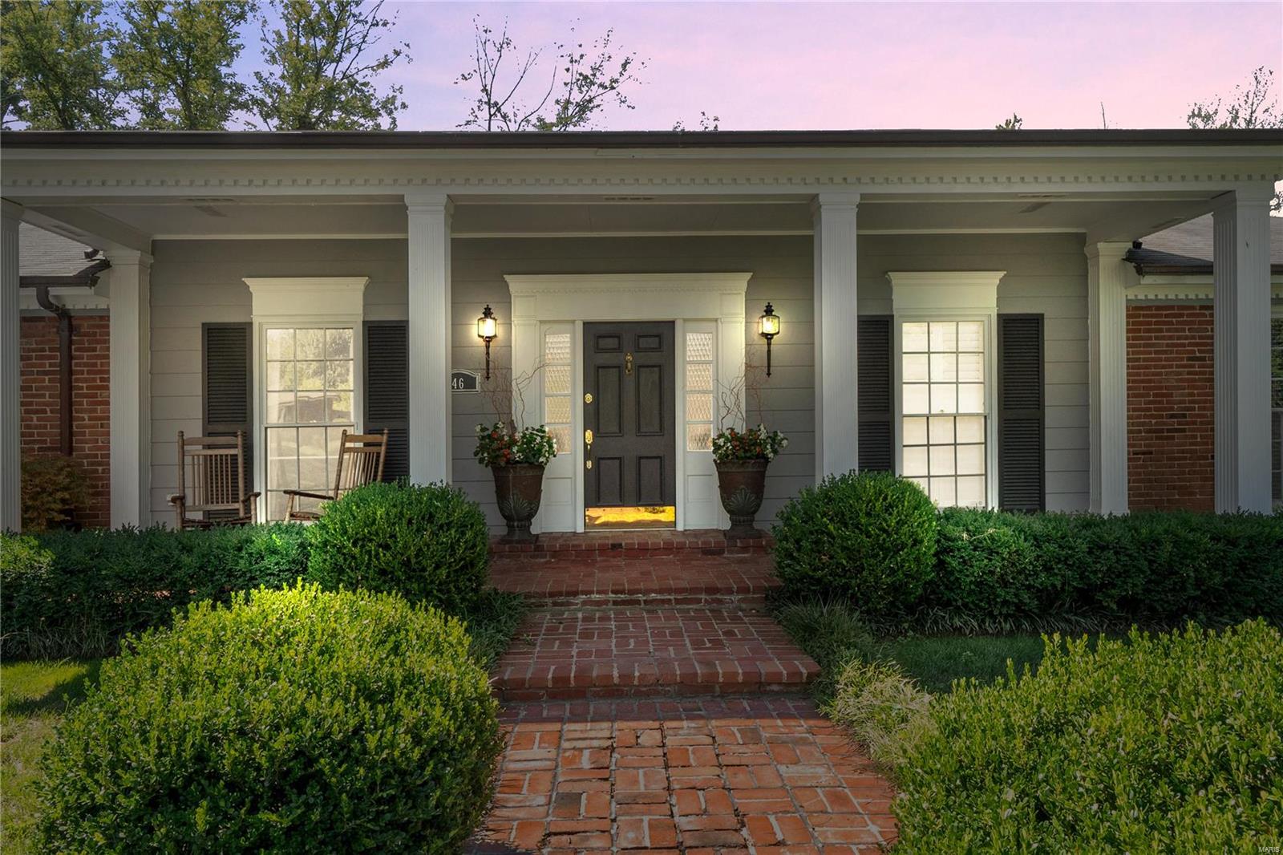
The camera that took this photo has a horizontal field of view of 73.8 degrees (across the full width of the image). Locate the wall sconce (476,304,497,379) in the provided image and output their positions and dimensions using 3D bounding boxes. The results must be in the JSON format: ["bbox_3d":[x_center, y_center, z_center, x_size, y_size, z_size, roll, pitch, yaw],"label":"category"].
[{"bbox_3d":[-1.449,-0.802,8.026,0.195,0.701,0.240,-1,0,-3],"label":"wall sconce"}]

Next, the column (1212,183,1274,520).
[{"bbox_3d":[4.708,-0.343,6.702,0.300,2.921,0.300,-1,0,-3],"label":"column"}]

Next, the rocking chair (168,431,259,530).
[{"bbox_3d":[-3.490,0.610,7.050,0.660,1.140,0.820,0,0,-23],"label":"rocking chair"}]

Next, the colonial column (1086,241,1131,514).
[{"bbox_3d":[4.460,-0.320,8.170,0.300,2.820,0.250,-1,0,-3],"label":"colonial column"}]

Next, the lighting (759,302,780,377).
[{"bbox_3d":[1.202,-0.823,8.030,0.200,0.700,0.240,-1,0,-3],"label":"lighting"}]

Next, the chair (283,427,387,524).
[{"bbox_3d":[-2.651,0.620,7.389,0.680,1.160,0.860,-1,0,45],"label":"chair"}]

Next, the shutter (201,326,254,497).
[{"bbox_3d":[-3.820,-0.018,7.890,0.460,1.900,0.045,-1,0,-3],"label":"shutter"}]

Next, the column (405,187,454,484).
[{"bbox_3d":[-1.512,-0.230,6.127,0.300,2.800,0.300,-1,0,-3],"label":"column"}]

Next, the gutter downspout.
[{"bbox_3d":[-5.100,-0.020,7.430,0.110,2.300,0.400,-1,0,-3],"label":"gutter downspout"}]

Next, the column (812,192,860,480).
[{"bbox_3d":[1.492,-0.308,6.561,0.300,2.921,0.300,-1,0,-3],"label":"column"}]

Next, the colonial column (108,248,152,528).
[{"bbox_3d":[-4.723,-0.204,7.911,0.300,2.856,0.260,-1,0,-3],"label":"colonial column"}]

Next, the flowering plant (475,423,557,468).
[{"bbox_3d":[-1.124,0.157,7.640,0.700,0.390,0.600,-1,0,-3],"label":"flowering plant"}]

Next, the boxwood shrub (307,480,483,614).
[{"bbox_3d":[-1.579,0.863,5.534,1.173,1.012,1.150,-1,0,-3],"label":"boxwood shrub"}]

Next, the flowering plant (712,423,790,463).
[{"bbox_3d":[0.971,0.141,7.740,0.660,0.350,0.580,-1,0,-3],"label":"flowering plant"}]

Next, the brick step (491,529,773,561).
[{"bbox_3d":[-0.087,1.108,7.911,2.531,0.130,0.580,-1,0,-3],"label":"brick step"}]

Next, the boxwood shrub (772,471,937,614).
[{"bbox_3d":[1.443,0.820,5.767,1.129,1.032,1.106,-1,0,-3],"label":"boxwood shrub"}]

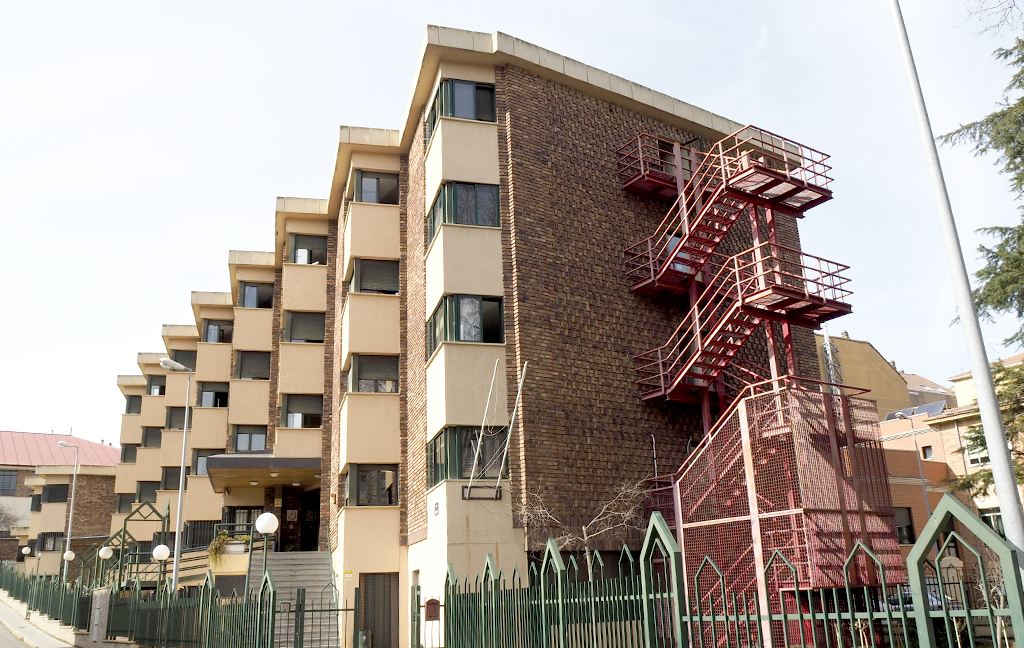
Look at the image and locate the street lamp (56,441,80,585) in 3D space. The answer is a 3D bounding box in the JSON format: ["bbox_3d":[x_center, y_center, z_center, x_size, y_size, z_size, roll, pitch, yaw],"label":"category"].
[{"bbox_3d":[-21.719,9.762,39.537,1.100,8.335,0.350,8,-20,-27],"label":"street lamp"}]

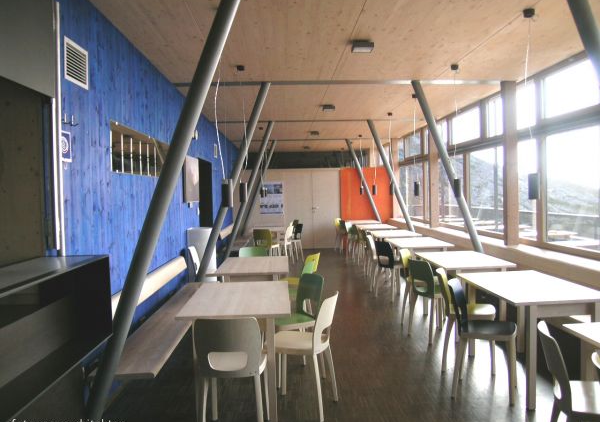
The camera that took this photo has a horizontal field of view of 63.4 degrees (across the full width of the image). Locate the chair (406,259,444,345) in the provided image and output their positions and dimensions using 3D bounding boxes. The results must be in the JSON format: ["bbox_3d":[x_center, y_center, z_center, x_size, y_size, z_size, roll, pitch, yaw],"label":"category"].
[{"bbox_3d":[1.391,0.905,5.009,0.500,0.830,0.440,-2,2,-25],"label":"chair"}]

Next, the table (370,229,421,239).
[{"bbox_3d":[1.708,0.789,8.873,0.780,0.745,1.210,-1,2,-2],"label":"table"}]

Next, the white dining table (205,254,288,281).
[{"bbox_3d":[-0.534,0.962,5.436,0.780,0.745,1.210,-1,2,-2],"label":"white dining table"}]

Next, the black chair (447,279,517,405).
[{"bbox_3d":[1.319,0.927,3.513,0.450,0.790,0.405,0,2,20],"label":"black chair"}]

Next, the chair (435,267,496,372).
[{"bbox_3d":[1.367,0.905,4.047,0.450,0.790,0.405,-1,2,16],"label":"chair"}]

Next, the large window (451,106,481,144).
[{"bbox_3d":[2.596,-1.315,7.668,0.070,0.453,1.257,-1,2,-2],"label":"large window"}]

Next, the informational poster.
[{"bbox_3d":[-0.716,-0.323,12.429,0.584,0.850,0.030,-1,2,-2],"label":"informational poster"}]

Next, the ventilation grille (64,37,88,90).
[{"bbox_3d":[-1.339,-0.881,2.922,0.025,0.245,0.340,-1,2,-2],"label":"ventilation grille"}]

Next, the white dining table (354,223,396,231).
[{"bbox_3d":[1.646,0.718,10.684,0.780,0.745,1.210,-1,2,-2],"label":"white dining table"}]

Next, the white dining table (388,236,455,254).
[{"bbox_3d":[1.759,0.847,7.376,0.780,0.745,1.210,-1,2,-2],"label":"white dining table"}]

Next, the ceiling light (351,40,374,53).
[{"bbox_3d":[0.546,-1.421,4.214,0.171,0.051,0.163,-1,2,-2],"label":"ceiling light"}]

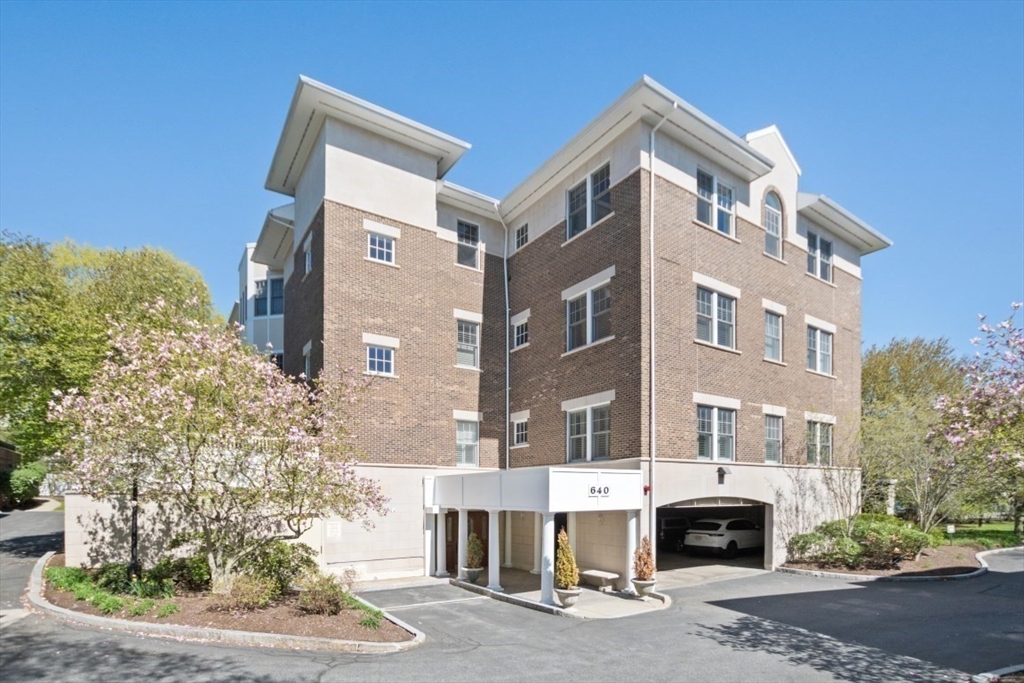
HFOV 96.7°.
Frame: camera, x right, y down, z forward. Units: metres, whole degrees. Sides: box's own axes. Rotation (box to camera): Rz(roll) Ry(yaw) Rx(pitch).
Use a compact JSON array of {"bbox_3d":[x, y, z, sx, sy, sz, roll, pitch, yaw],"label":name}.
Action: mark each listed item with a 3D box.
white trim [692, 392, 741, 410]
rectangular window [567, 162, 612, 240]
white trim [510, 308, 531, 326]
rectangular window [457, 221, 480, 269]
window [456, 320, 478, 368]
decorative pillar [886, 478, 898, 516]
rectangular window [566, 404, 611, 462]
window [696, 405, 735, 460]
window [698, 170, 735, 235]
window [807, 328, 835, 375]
[{"bbox_3d":[6.875,1.996,15.263,2.606,0.319,0.140,6,-12,-32],"label":"white trim"},{"bbox_3d":[2.644,-4.701,15.324,0.150,1.781,2.069,5,-8,-37],"label":"rectangular window"},{"bbox_3d":[0.322,-0.905,17.163,0.120,0.302,1.141,7,-11,-36],"label":"white trim"},{"bbox_3d":[-1.709,-3.794,17.866,0.997,1.743,0.150,4,-7,-30],"label":"rectangular window"},{"bbox_3d":[-1.693,0.128,17.711,0.989,1.830,0.150,6,-12,-32],"label":"window"},{"bbox_3d":[22.544,9.285,27.000,0.500,2.400,0.500,4,-7,-30],"label":"decorative pillar"},{"bbox_3d":[2.555,3.037,15.103,0.160,1.787,2.021,7,-12,-35],"label":"rectangular window"},{"bbox_3d":[6.537,2.932,14.682,1.911,1.705,0.150,4,-7,-30],"label":"window"},{"bbox_3d":[6.881,-4.701,15.450,2.083,1.743,0.150,4,-7,-30],"label":"window"},{"bbox_3d":[12.339,0.339,18.172,2.023,1.737,0.150,6,-11,-33],"label":"window"}]

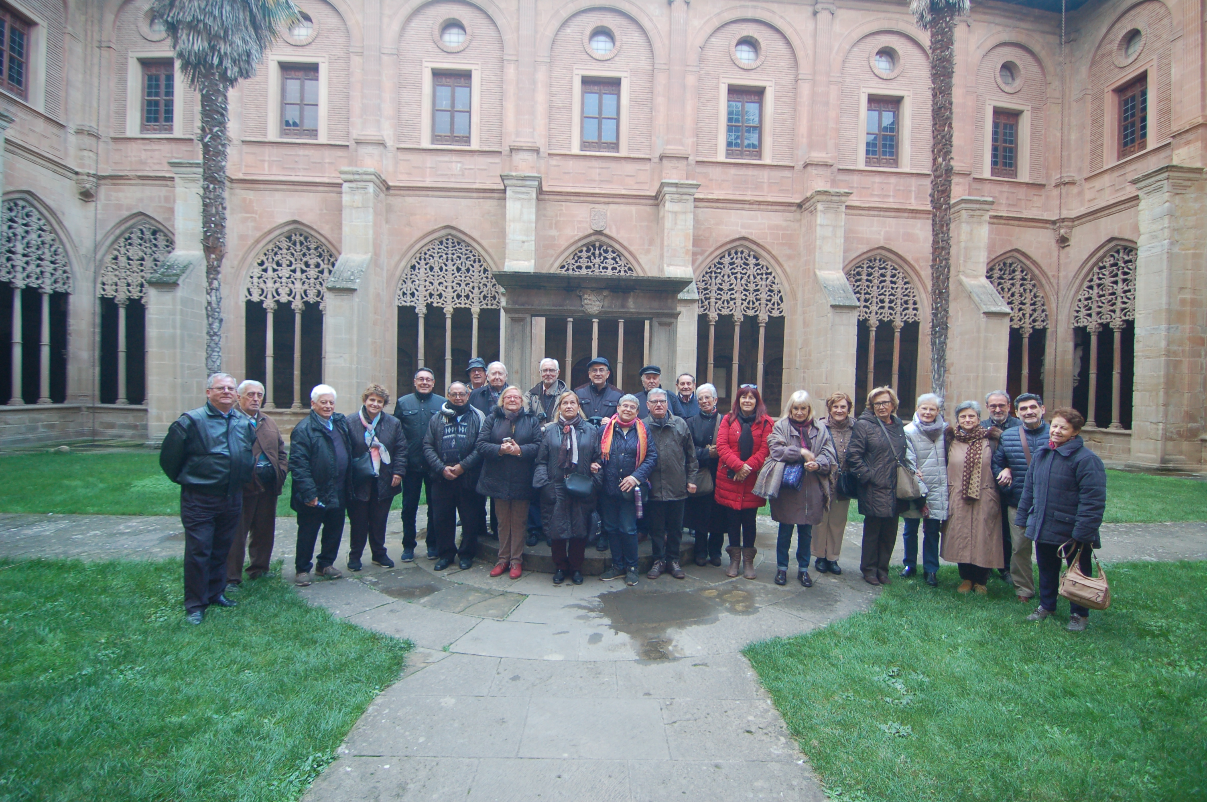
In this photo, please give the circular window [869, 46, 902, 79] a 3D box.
[{"bbox_3d":[7.541,-9.049,14.297,0.960,0.955,0.250,1,1,-4],"label":"circular window"}]

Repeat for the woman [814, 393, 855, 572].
[{"bbox_3d":[2.170,0.745,4.993,0.520,1.648,0.360,1,0,17],"label":"woman"}]

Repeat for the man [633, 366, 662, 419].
[{"bbox_3d":[0.516,0.502,5.376,0.540,1.722,0.360,1,0,9],"label":"man"}]

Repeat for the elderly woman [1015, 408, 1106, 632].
[{"bbox_3d":[3.282,0.829,3.850,0.430,1.549,0.530,1,1,-33],"label":"elderly woman"}]

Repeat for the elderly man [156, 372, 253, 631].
[{"bbox_3d":[-2.729,0.643,3.689,0.360,1.690,0.540,2,2,33],"label":"elderly man"}]

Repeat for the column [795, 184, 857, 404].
[{"bbox_3d":[6.710,-2.300,15.870,1.050,7.750,1.950,1,0,-4],"label":"column"}]

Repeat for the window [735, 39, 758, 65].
[{"bbox_3d":[3.779,-9.187,14.038,0.683,0.730,0.250,1,1,-4],"label":"window"}]

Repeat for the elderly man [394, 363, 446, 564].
[{"bbox_3d":[-1.733,0.587,5.090,0.540,1.818,0.380,1,0,-18],"label":"elderly man"}]

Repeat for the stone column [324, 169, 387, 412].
[{"bbox_3d":[-7.499,-2.872,16.416,1.080,8.364,2.186,1,0,-4],"label":"stone column"}]

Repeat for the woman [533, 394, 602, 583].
[{"bbox_3d":[-0.308,0.719,4.552,0.580,1.599,0.400,1,1,-3],"label":"woman"}]

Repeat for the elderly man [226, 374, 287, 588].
[{"bbox_3d":[-2.891,0.649,4.446,0.500,1.641,0.360,0,1,-30],"label":"elderly man"}]

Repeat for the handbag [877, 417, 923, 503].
[{"bbox_3d":[2.527,0.496,4.580,0.360,0.700,0.220,1,2,-6],"label":"handbag"}]

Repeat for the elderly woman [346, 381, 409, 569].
[{"bbox_3d":[-2.048,0.669,4.840,0.540,1.645,0.400,1,0,-14],"label":"elderly woman"}]

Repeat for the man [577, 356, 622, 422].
[{"bbox_3d":[-0.031,0.473,4.992,0.550,1.762,0.380,1,0,0],"label":"man"}]

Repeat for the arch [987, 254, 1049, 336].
[{"bbox_3d":[11.276,-2.919,14.749,2.100,2.248,0.350,1,1,-4],"label":"arch"}]

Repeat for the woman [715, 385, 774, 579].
[{"bbox_3d":[1.266,0.706,4.815,0.570,1.691,0.380,1,0,12],"label":"woman"}]

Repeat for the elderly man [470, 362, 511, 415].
[{"bbox_3d":[-1.029,0.463,5.061,0.520,1.680,0.340,1,2,-18],"label":"elderly man"}]

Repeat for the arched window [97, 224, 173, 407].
[{"bbox_3d":[-14.653,-2.784,17.407,3.250,5.971,0.400,1,0,-4],"label":"arched window"}]

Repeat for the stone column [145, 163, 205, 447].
[{"bbox_3d":[-9.882,-2.260,12.842,0.950,6.750,1.900,1,2,-4],"label":"stone column"}]

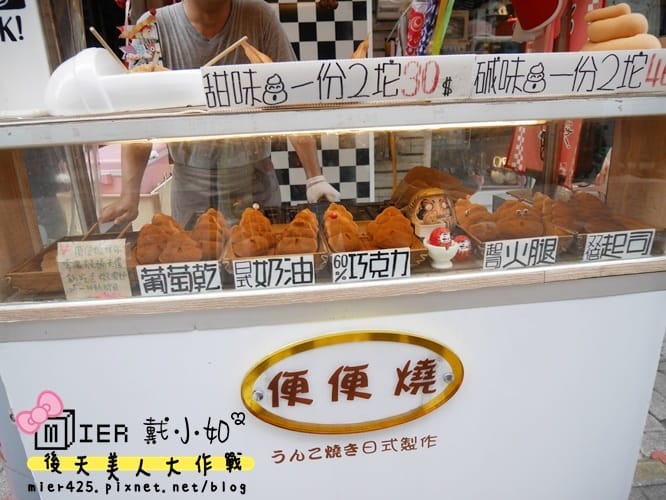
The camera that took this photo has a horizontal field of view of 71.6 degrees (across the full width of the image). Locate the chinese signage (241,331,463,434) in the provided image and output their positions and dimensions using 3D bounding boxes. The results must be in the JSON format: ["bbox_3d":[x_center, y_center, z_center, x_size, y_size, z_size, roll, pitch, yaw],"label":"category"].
[{"bbox_3d":[0.044,0.270,0.921,0.447,0.238,0.020,-4,17,-3],"label":"chinese signage"}]

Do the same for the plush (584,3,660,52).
[{"bbox_3d":[0.585,-0.415,0.937,0.175,0.165,0.170,-4,17,-3],"label":"plush"}]

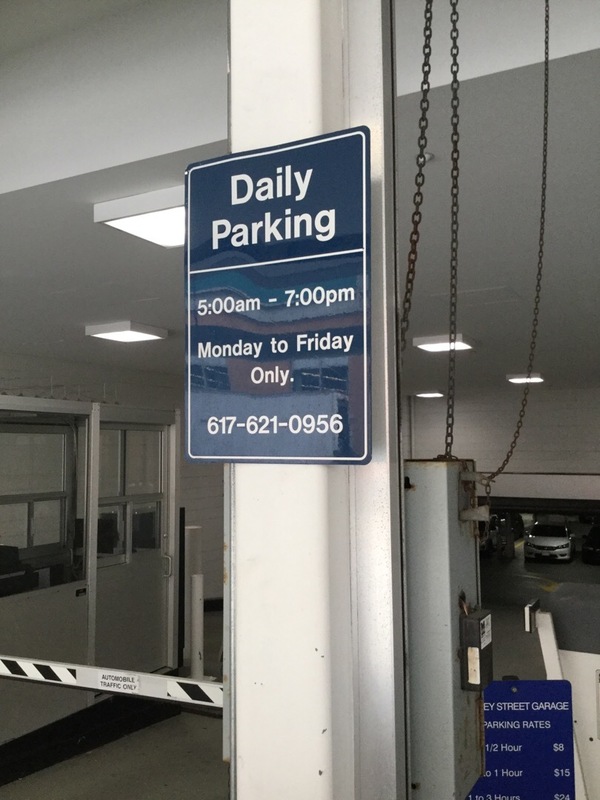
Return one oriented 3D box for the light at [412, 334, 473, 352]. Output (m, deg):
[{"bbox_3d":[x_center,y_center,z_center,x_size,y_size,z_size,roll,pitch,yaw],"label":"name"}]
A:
[{"bbox_3d":[1.811,-0.705,8.959,0.610,0.100,0.610,-3,-4,28],"label":"light"}]

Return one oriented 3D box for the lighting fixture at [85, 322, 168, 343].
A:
[{"bbox_3d":[-1.872,-0.731,7.789,0.610,0.100,0.610,-3,-4,28],"label":"lighting fixture"}]

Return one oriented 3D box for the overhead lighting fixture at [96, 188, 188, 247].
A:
[{"bbox_3d":[-0.683,-0.989,3.954,0.610,0.100,0.610,-3,-4,28],"label":"overhead lighting fixture"}]

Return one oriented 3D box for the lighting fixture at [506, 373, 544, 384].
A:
[{"bbox_3d":[4.389,-0.422,13.886,0.610,0.100,0.610,-3,-4,28],"label":"lighting fixture"}]

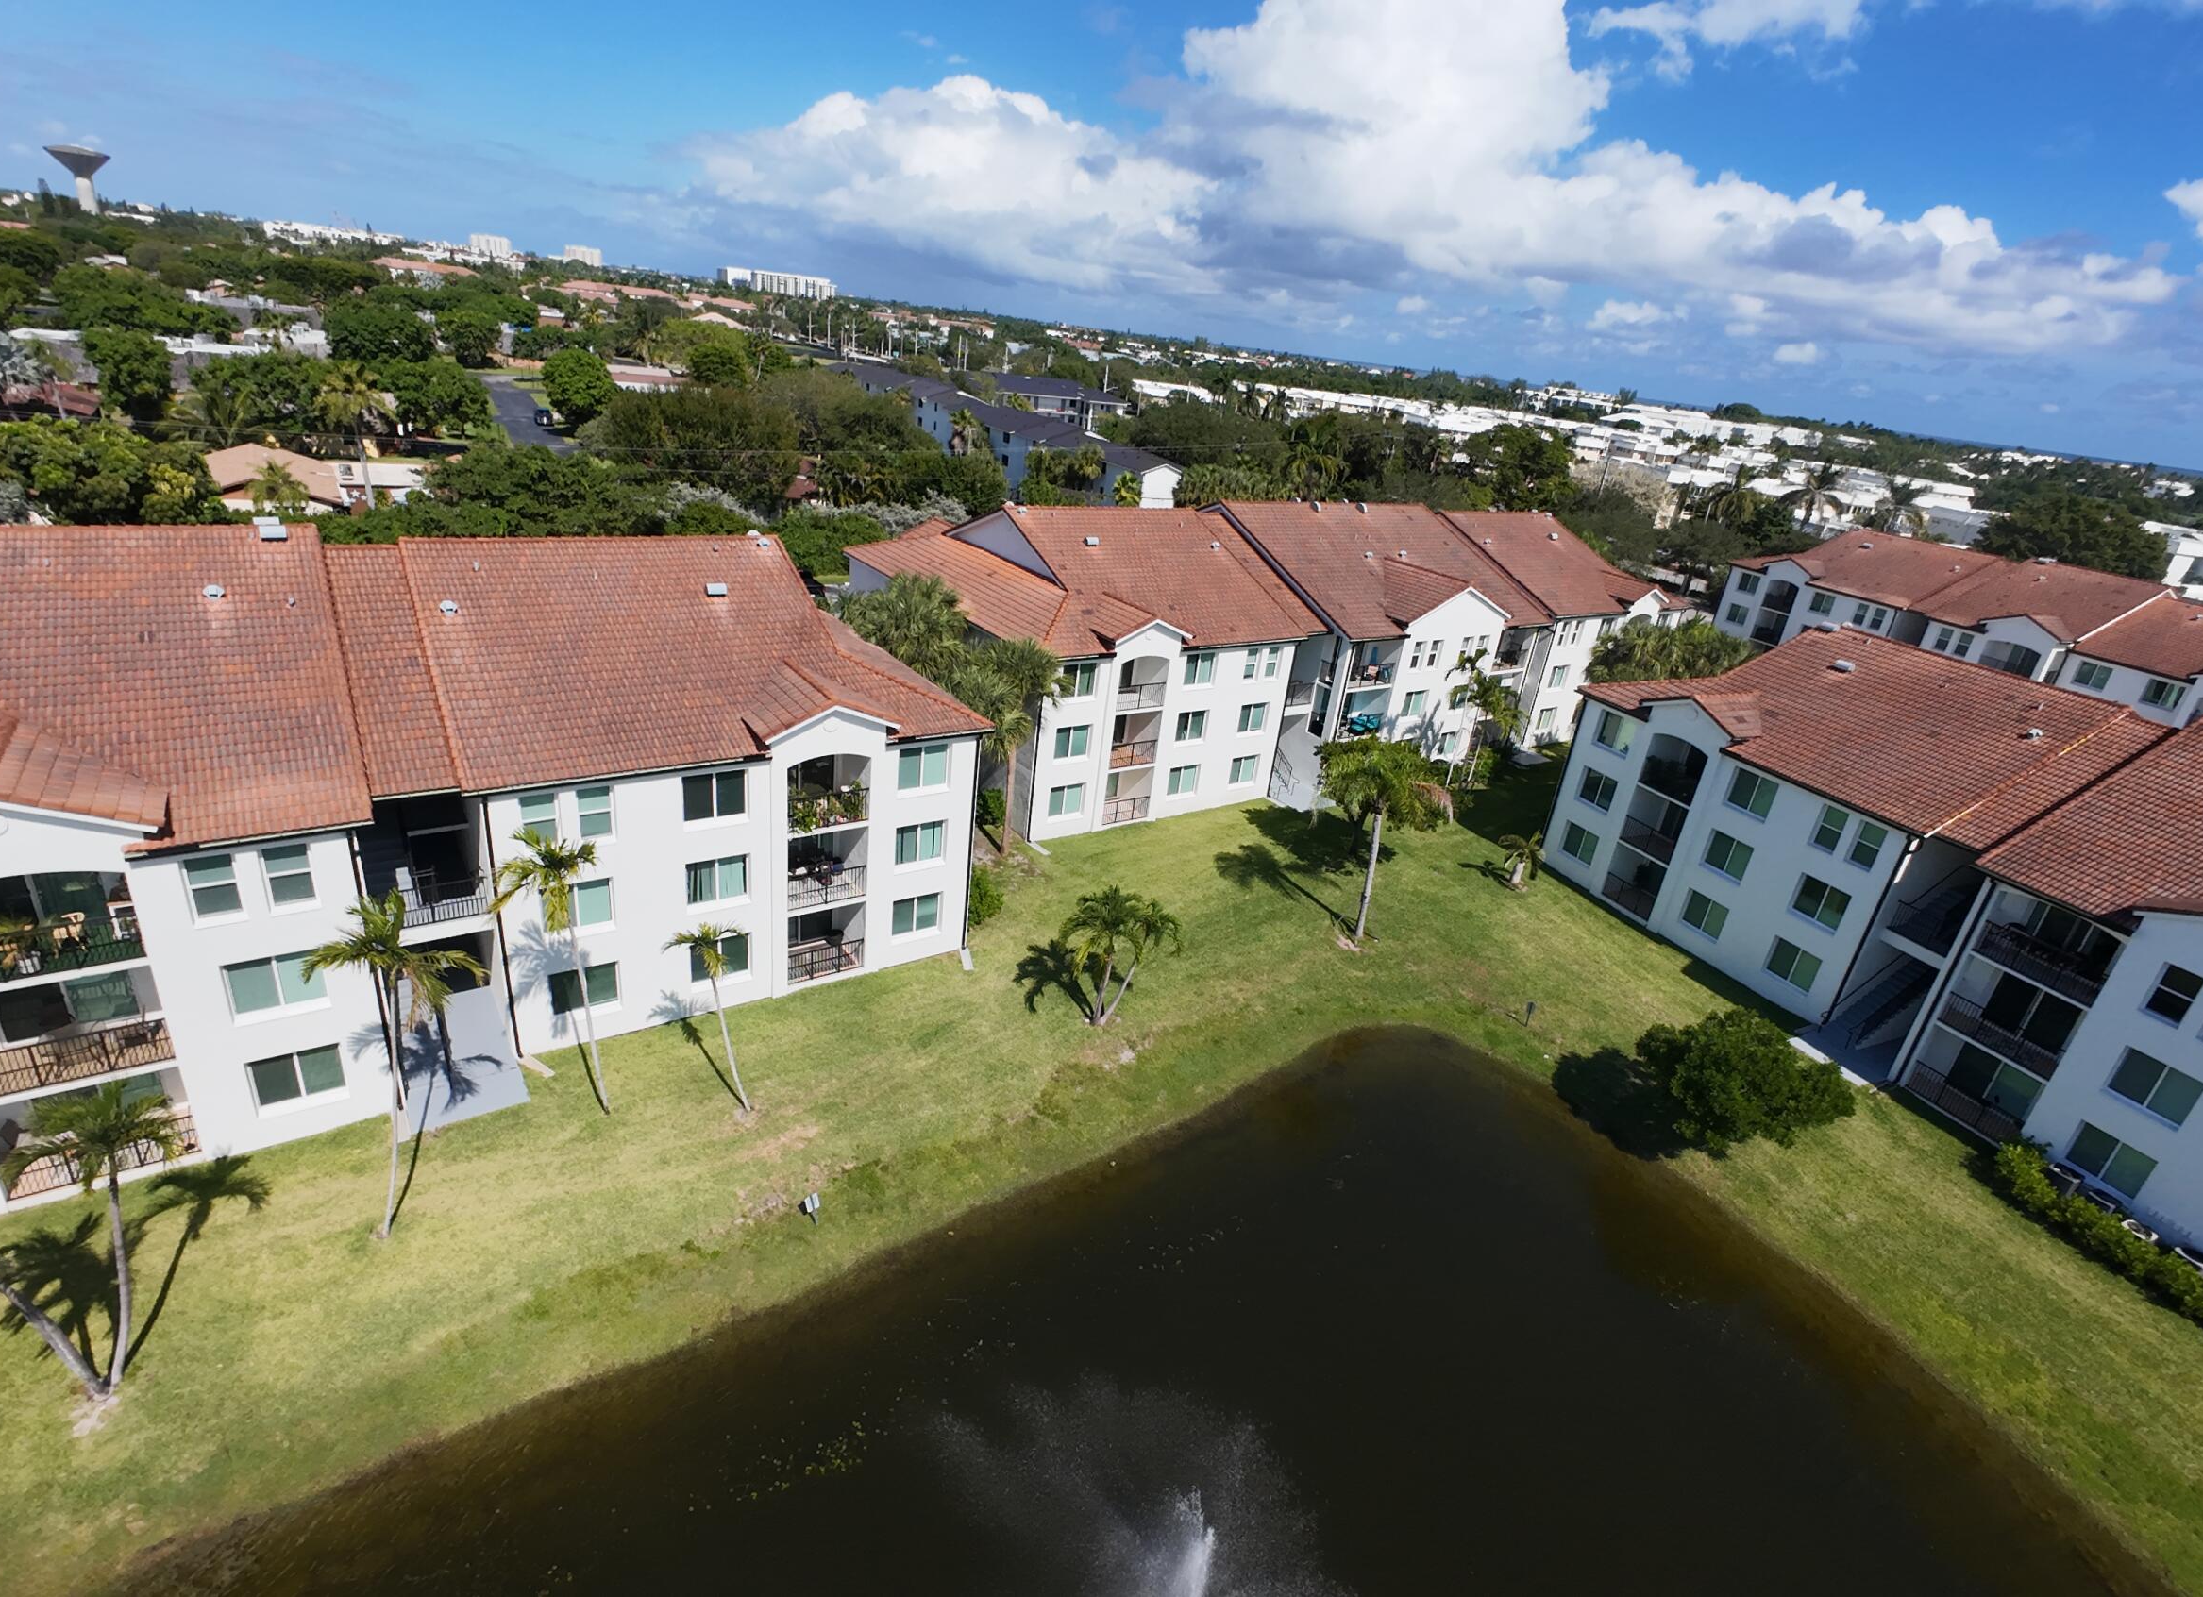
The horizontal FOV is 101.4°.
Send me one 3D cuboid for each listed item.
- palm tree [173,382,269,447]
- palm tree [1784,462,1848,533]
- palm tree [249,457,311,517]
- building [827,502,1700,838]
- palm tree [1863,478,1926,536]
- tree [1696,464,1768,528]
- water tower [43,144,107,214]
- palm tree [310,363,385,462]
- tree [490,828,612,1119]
[{"bbox_3d":[-77.205,-32.526,80.233,6.300,8.000,6.300,-15,33,-40],"label":"palm tree"},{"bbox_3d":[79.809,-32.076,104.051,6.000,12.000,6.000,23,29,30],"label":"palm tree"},{"bbox_3d":[-61.075,-22.562,67.800,3.700,5.600,3.700,-14,32,-38],"label":"palm tree"},{"bbox_3d":[14.631,-12.020,58.838,55.500,12.800,22.500,-10,29,-34],"label":"building"},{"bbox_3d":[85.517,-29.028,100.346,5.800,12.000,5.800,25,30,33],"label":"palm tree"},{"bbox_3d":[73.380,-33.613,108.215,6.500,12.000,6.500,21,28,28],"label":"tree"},{"bbox_3d":[-511.526,-304.359,456.297,23.000,42.000,23.000,-17,34,-42],"label":"water tower"},{"bbox_3d":[-59.845,-29.238,73.244,5.000,11.000,5.000,-12,31,-36],"label":"palm tree"},{"bbox_3d":[-14.264,5.009,23.972,2.900,9.000,3.100,-8,28,-31],"label":"tree"}]

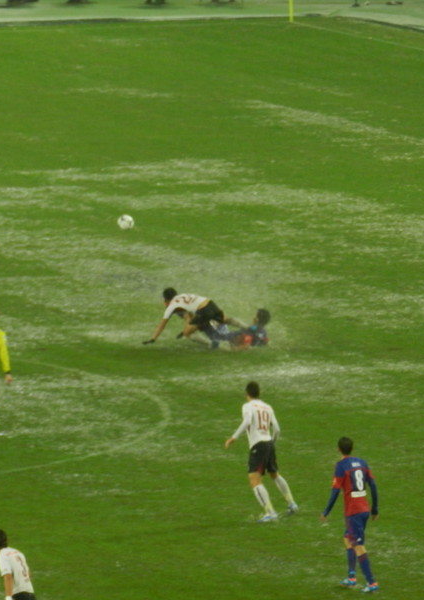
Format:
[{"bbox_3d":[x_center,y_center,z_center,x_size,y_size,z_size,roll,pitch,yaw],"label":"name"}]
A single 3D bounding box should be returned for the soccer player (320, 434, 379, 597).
[{"bbox_3d":[1.613,2.457,99.159,0.530,1.760,0.460,-4,8,-30],"label":"soccer player"}]

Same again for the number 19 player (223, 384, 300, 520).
[{"bbox_3d":[0.619,1.821,104.864,0.680,1.680,0.600,-5,8,-35],"label":"number 19 player"}]

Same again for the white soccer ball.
[{"bbox_3d":[-1.297,-1.170,129.500,0.220,0.220,0.220,0,7,0],"label":"white soccer ball"}]

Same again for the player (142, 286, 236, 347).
[{"bbox_3d":[-0.234,0.184,122.388,1.450,0.820,0.700,0,7,0],"label":"player"}]

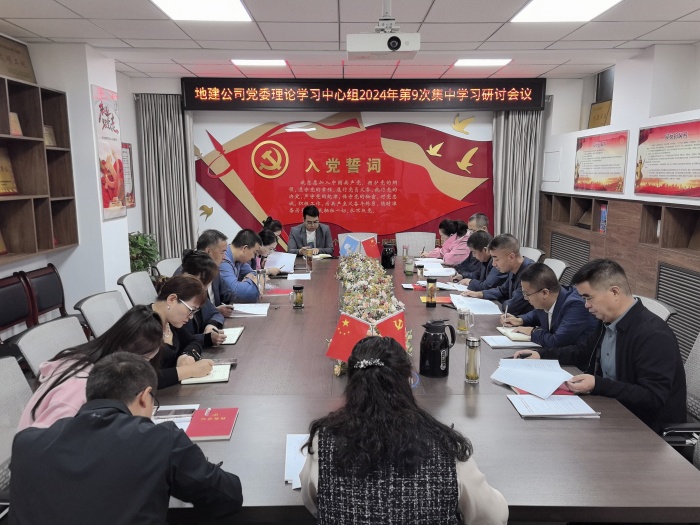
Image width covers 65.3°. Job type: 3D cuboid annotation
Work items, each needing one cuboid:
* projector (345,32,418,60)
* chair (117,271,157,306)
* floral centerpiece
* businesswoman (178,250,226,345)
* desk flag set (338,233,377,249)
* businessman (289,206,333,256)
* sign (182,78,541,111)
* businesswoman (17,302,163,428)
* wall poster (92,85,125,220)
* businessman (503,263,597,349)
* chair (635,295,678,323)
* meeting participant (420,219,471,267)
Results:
[{"bbox_3d":[0.162,-1.091,2.775,0.355,0.095,0.260,0,11,-1],"label":"projector"},{"bbox_3d":[-1.207,0.582,3.711,0.600,0.970,0.580,0,9,1],"label":"chair"},{"bbox_3d":[0.102,0.212,3.941,0.380,0.200,2.900,0,9,-1],"label":"floral centerpiece"},{"bbox_3d":[-1.023,0.544,3.261,0.700,1.250,0.500,0,9,-1],"label":"businesswoman"},{"bbox_3d":[0.097,-0.106,5.476,0.390,0.320,0.080,0,9,-1],"label":"desk flag set"},{"bbox_3d":[-0.422,0.009,6.159,0.520,1.309,0.750,0,9,-1],"label":"businessman"},{"bbox_3d":[0.185,-2.037,6.658,4.410,0.400,0.100,0,9,-1],"label":"sign"},{"bbox_3d":[-0.972,0.735,2.198,0.740,1.159,0.520,0,9,-1],"label":"businesswoman"},{"bbox_3d":[-2.218,-0.993,5.053,0.020,1.160,0.560,0,10,-1],"label":"wall poster"},{"bbox_3d":[1.139,0.580,3.127,0.720,1.164,0.550,0,9,-1],"label":"businessman"},{"bbox_3d":[1.409,0.693,3.157,0.620,0.990,0.580,0,9,-1],"label":"chair"},{"bbox_3d":[1.121,0.158,5.672,0.660,1.190,0.520,1,10,6],"label":"meeting participant"}]

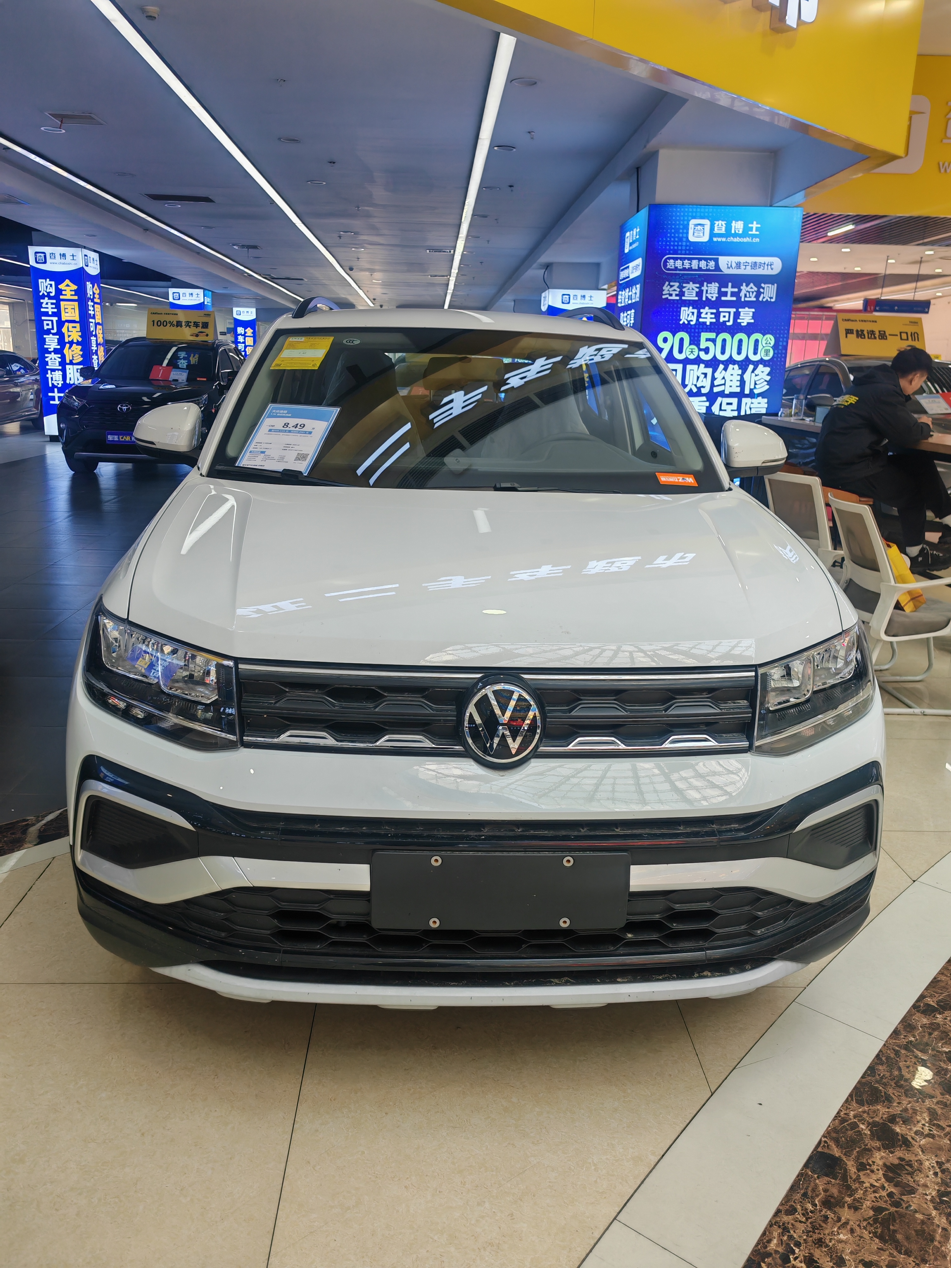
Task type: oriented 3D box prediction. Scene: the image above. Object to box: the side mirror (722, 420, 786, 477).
[{"bbox_3d":[0.840,-0.558,2.866,0.215,0.172,0.155,0,15,-3],"label":"side mirror"}]

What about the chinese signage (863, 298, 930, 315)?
[{"bbox_3d":[8.583,-6.620,19.342,1.280,0.280,0.140,1,15,-3],"label":"chinese signage"}]

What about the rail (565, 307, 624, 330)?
[{"bbox_3d":[0.461,-1.361,4.194,0.080,0.110,1.850,0,15,-3],"label":"rail"}]

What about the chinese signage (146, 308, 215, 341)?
[{"bbox_3d":[-4.077,-4.301,13.265,0.900,0.395,0.375,0,15,-5],"label":"chinese signage"}]

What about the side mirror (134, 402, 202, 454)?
[{"bbox_3d":[-0.889,-0.590,2.776,0.215,0.172,0.155,0,15,-3],"label":"side mirror"}]

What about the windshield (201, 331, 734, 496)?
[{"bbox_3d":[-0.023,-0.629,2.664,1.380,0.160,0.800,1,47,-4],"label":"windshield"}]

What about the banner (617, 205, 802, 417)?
[{"bbox_3d":[2.048,-2.483,8.947,1.320,2.620,1.300,1,15,-3],"label":"banner"}]

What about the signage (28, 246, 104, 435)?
[{"bbox_3d":[-7.013,-5.009,16.507,0.890,3.050,0.840,1,15,-3],"label":"signage"}]

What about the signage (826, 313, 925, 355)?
[{"bbox_3d":[4.077,-3.023,9.677,0.900,0.395,0.375,0,15,-6],"label":"signage"}]

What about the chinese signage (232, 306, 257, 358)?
[{"bbox_3d":[-8.243,-10.030,34.335,0.860,3.230,0.200,0,15,-3],"label":"chinese signage"}]

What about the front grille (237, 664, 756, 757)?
[{"bbox_3d":[0.044,0.128,1.629,0.890,0.170,0.120,1,15,-4],"label":"front grille"}]

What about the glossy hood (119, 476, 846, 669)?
[{"bbox_3d":[0.023,-0.165,2.031,1.460,0.210,1.030,1,22,-4],"label":"glossy hood"}]

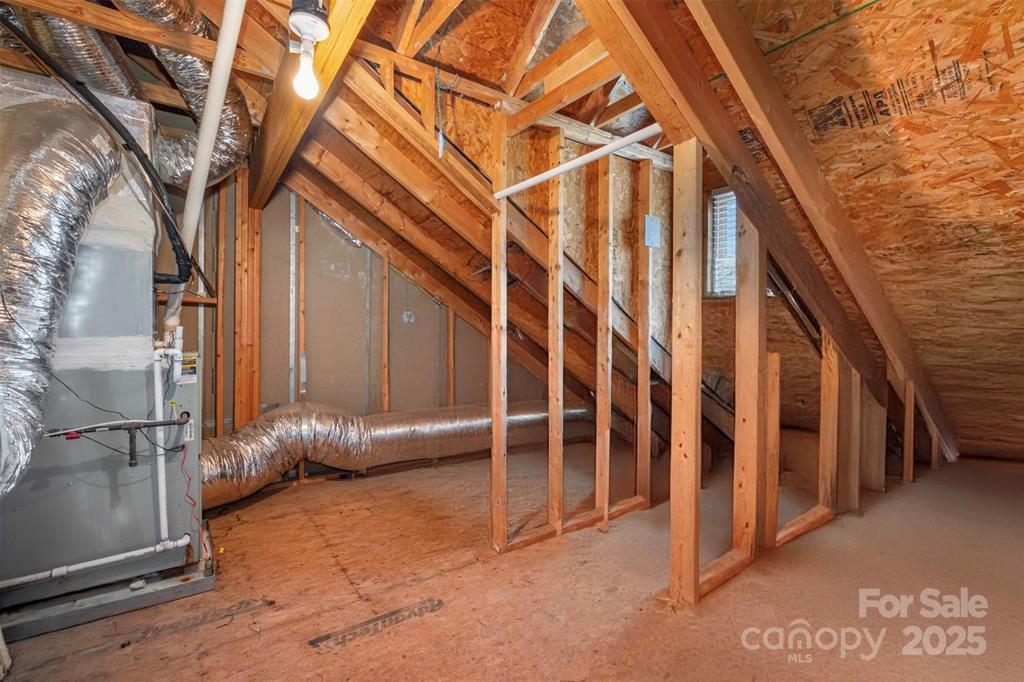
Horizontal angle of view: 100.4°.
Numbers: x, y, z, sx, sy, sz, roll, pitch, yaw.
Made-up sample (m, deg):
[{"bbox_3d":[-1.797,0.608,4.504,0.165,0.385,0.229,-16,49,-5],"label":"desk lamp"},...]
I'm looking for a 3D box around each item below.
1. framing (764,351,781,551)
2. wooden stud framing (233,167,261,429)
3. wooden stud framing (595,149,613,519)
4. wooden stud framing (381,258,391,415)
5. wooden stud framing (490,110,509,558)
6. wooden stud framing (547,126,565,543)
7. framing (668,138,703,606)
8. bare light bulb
[{"bbox_3d":[1.307,0.537,2.165,0.038,0.963,0.089,0,0,-33],"label":"framing"},{"bbox_3d":[-1.855,-0.069,2.998,0.155,2.253,0.089,0,0,-33],"label":"wooden stud framing"},{"bbox_3d":[0.577,-0.002,2.668,0.038,2.292,0.089,0,0,-33],"label":"wooden stud framing"},{"bbox_3d":[-1.042,0.182,3.528,0.038,1.742,0.089,0,0,-33],"label":"wooden stud framing"},{"bbox_3d":[-0.066,-0.047,2.250,0.038,2.293,0.089,0,0,-33],"label":"wooden stud framing"},{"bbox_3d":[0.251,-0.046,2.455,0.038,2.277,0.089,0,0,-33],"label":"wooden stud framing"},{"bbox_3d":[0.711,0.131,1.734,0.038,1.804,0.095,0,0,-33],"label":"framing"},{"bbox_3d":[-0.541,-0.697,1.120,0.062,0.115,0.062,0,0,-33],"label":"bare light bulb"}]

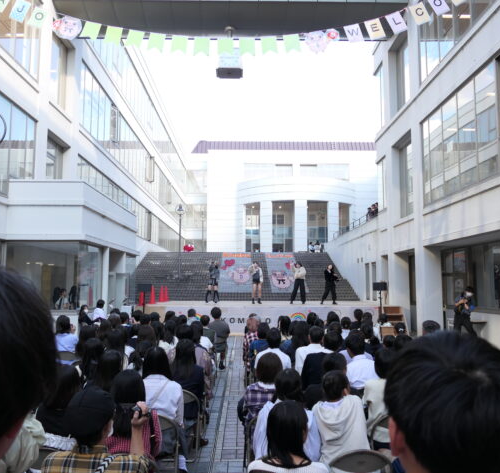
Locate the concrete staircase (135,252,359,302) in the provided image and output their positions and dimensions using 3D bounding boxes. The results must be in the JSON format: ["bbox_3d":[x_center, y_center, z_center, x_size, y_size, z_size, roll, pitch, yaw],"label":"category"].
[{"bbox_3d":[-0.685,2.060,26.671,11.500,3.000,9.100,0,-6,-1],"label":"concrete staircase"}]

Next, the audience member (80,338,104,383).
[{"bbox_3d":[-1.501,1.609,4.858,0.450,1.230,0.750,0,-6,-1],"label":"audience member"}]

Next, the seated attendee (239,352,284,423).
[{"bbox_3d":[0.110,1.522,4.018,0.480,1.190,0.750,0,-6,-1],"label":"seated attendee"}]

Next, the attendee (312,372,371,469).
[{"bbox_3d":[0.622,1.503,3.524,0.500,1.130,0.720,0,-6,5],"label":"attendee"}]

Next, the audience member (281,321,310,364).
[{"bbox_3d":[0.643,1.809,6.860,0.460,1.200,0.750,0,-6,-1],"label":"audience member"}]

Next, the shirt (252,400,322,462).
[{"bbox_3d":[0.230,1.299,3.032,0.430,0.580,0.340,0,-6,-1],"label":"shirt"}]

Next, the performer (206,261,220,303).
[{"bbox_3d":[-1.476,1.809,19.482,0.520,1.640,0.380,0,-6,-1],"label":"performer"}]

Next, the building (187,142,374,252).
[{"bbox_3d":[3.999,-3.314,54.164,20.384,13.200,12.500,0,-6,-1],"label":"building"}]

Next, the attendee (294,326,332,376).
[{"bbox_3d":[0.728,1.659,5.635,0.480,1.285,0.750,0,-6,-1],"label":"attendee"}]

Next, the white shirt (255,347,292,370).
[{"bbox_3d":[0.273,1.552,5.726,0.460,0.580,0.300,0,-6,-1],"label":"white shirt"}]

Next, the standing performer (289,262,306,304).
[{"bbox_3d":[1.869,1.837,19.138,0.660,1.610,0.420,0,-6,2],"label":"standing performer"}]

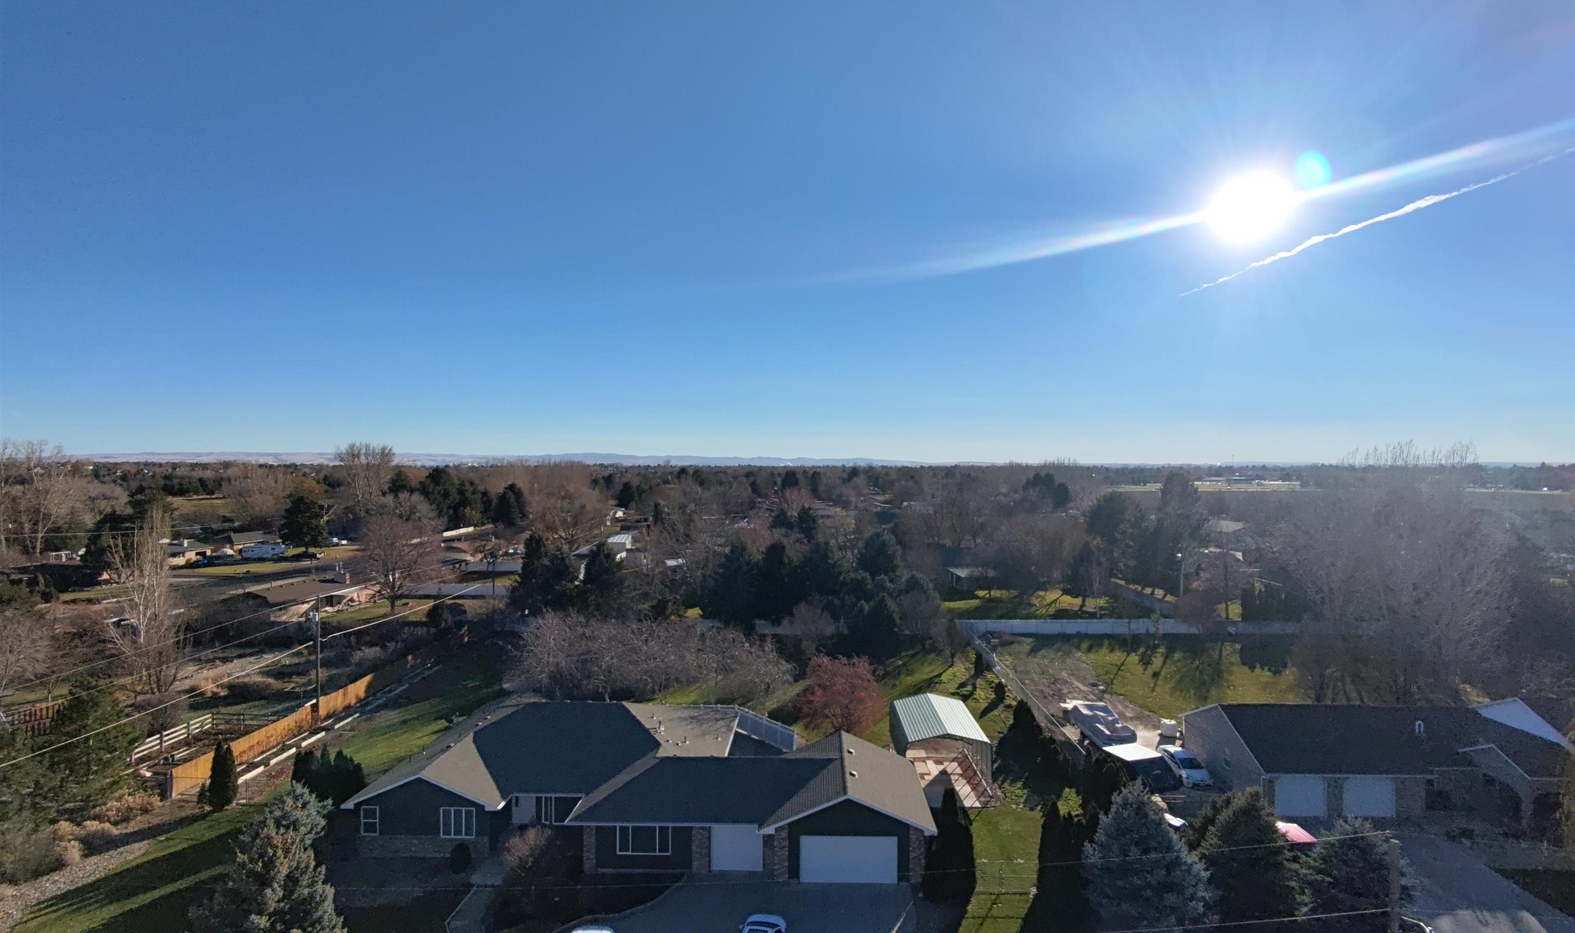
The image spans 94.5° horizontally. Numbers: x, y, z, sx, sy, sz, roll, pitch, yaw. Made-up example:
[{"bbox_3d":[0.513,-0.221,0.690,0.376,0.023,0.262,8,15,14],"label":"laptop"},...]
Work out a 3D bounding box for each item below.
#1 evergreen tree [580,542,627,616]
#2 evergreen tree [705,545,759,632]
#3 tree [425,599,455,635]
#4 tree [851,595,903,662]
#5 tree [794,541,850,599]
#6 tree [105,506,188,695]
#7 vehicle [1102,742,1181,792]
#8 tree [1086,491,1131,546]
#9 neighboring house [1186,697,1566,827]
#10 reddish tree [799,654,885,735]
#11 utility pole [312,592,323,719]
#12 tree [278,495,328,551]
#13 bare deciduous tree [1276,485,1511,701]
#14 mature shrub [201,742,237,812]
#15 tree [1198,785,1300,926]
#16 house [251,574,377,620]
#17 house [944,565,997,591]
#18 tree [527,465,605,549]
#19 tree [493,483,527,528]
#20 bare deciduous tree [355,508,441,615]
[{"bbox_3d":[-26.340,16.140,104.000,6.300,10.310,6.300,0,0,0],"label":"evergreen tree"},{"bbox_3d":[-7.115,15.213,91.500,6.600,11.200,6.500,0,0,0],"label":"evergreen tree"},{"bbox_3d":[-44.349,19.007,92.546,3.245,4.380,3.245,0,0,0],"label":"tree"},{"bbox_3d":[9.901,17.842,80.790,5.693,7.006,5.693,0,0,0],"label":"tree"},{"bbox_3d":[5.010,16.070,106.000,8.410,10.460,8.410,0,0,0],"label":"tree"},{"bbox_3d":[-59.945,12.525,68.134,6.053,17.448,6.053,0,0,0],"label":"tree"},{"bbox_3d":[23.200,19.750,47.800,2.150,1.950,4.600,0,0,-20],"label":"vehicle"},{"bbox_3d":[66.176,12.966,150.000,8.900,15.200,8.900,0,0,0],"label":"tree"},{"bbox_3d":[39.300,18.812,49.000,21.500,5.400,11.200,0,0,1],"label":"neighboring house"},{"bbox_3d":[4.322,18.160,57.452,6.779,6.507,6.779,0,0,0],"label":"reddish tree"},{"bbox_3d":[-38.454,15.748,59.600,0.800,10.400,0.500,0,0,0],"label":"utility pole"},{"bbox_3d":[-120.960,14.310,182.000,10.240,14.170,10.240,0,0,0],"label":"tree"},{"bbox_3d":[50.370,11.350,61.500,15.200,19.690,15.200,0,0,0],"label":"bare deciduous tree"},{"bbox_3d":[-35.443,19.222,45.385,1.995,4.306,1.796,0,0,0],"label":"mature shrub"},{"bbox_3d":[22.140,18.310,35.000,4.270,5.790,4.270,0,0,0],"label":"tree"},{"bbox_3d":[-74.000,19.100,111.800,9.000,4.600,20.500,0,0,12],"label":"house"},{"bbox_3d":[33.014,19.828,128.902,6.800,2.800,9.000,0,0,0],"label":"house"},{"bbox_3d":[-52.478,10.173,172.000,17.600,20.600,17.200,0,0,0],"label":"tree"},{"bbox_3d":[-88.390,13.350,232.000,10.260,16.110,10.260,0,0,0],"label":"tree"},{"bbox_3d":[-54.569,13.369,102.000,11.200,14.800,11.000,0,0,0],"label":"bare deciduous tree"}]

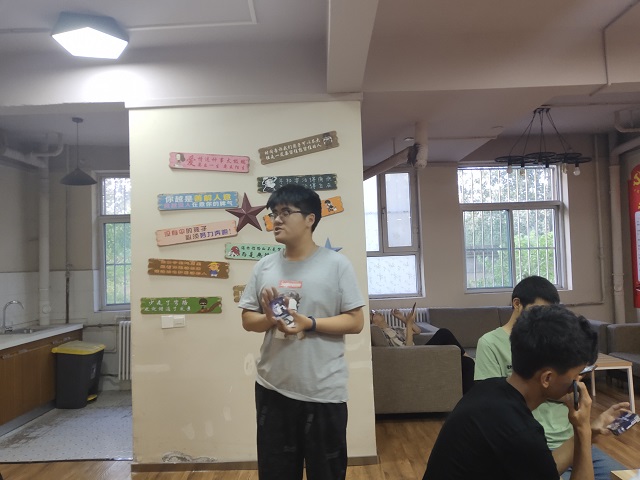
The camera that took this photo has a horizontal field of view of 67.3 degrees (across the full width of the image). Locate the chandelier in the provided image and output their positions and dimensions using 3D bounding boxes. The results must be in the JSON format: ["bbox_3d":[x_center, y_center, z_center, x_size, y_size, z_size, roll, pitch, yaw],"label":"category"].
[{"bbox_3d":[2.288,-1.004,4.948,0.990,0.706,0.900,-2,-3,2],"label":"chandelier"}]

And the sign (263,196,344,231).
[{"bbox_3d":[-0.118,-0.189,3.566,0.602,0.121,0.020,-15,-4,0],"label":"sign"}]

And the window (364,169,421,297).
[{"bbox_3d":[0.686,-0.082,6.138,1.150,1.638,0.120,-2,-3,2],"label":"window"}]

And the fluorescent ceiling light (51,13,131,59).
[{"bbox_3d":[-1.591,-1.413,3.366,0.505,0.105,0.495,-2,-4,1],"label":"fluorescent ceiling light"}]

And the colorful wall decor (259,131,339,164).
[{"bbox_3d":[-0.153,-0.674,3.533,0.583,0.114,0.020,-13,-3,1],"label":"colorful wall decor"}]

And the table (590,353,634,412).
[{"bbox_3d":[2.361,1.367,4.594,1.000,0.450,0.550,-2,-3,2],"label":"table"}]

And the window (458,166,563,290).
[{"bbox_3d":[2.596,-0.142,6.500,1.480,1.740,0.150,-2,-4,-3],"label":"window"}]

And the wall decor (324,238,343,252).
[{"bbox_3d":[0.064,0.080,3.483,0.200,0.190,0.035,-2,-3,2],"label":"wall decor"}]

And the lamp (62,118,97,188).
[{"bbox_3d":[-2.577,-0.943,5.129,0.385,0.711,0.385,-2,-4,1],"label":"lamp"}]

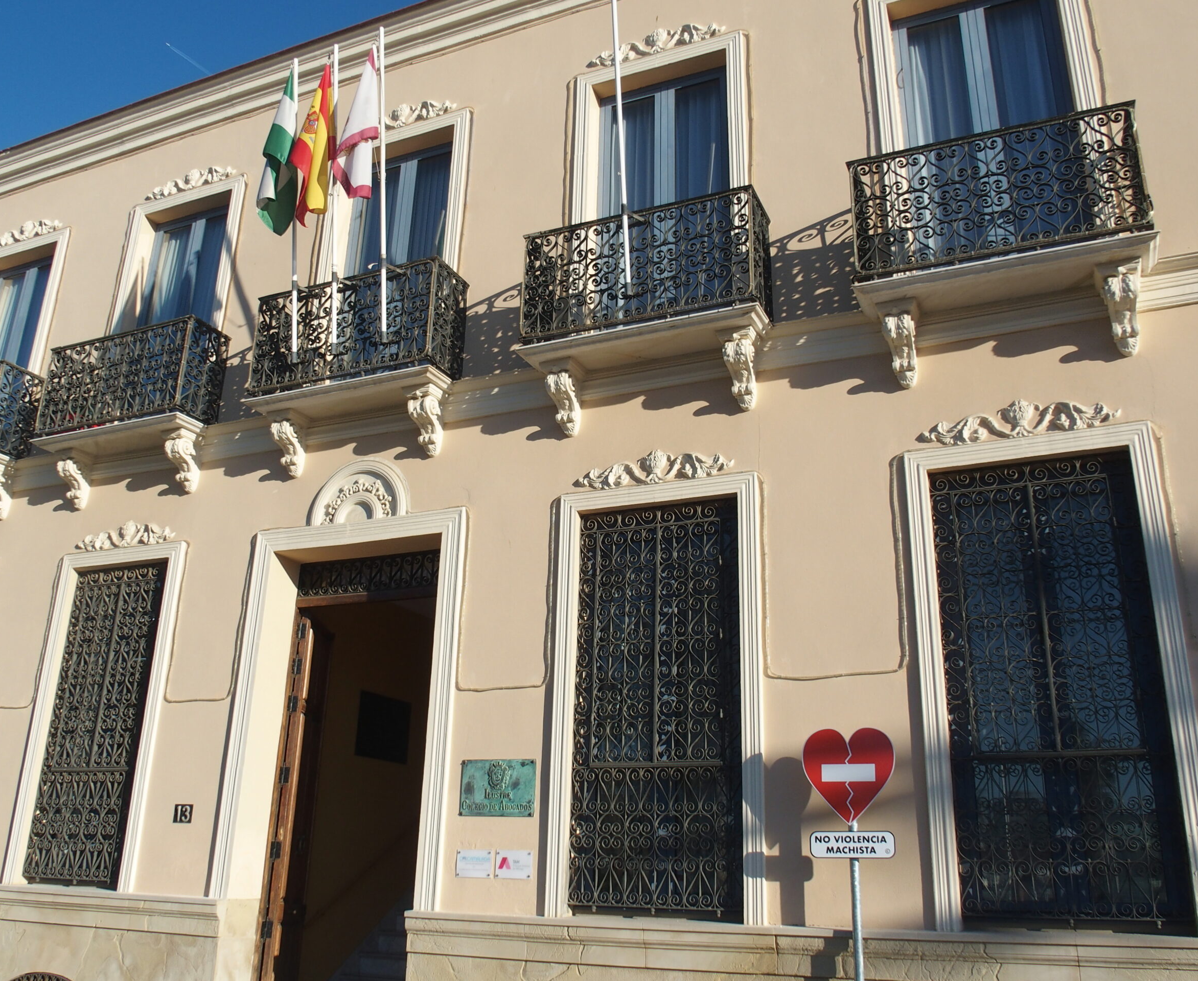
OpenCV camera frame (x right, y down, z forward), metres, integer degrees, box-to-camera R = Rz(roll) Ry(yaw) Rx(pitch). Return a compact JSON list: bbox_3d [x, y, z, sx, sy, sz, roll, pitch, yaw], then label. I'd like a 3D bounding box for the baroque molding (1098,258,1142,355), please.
[{"bbox_3d":[3.513,-1.206,7.089,0.265,0.559,0.345,-7,-20,23],"label":"baroque molding"}]

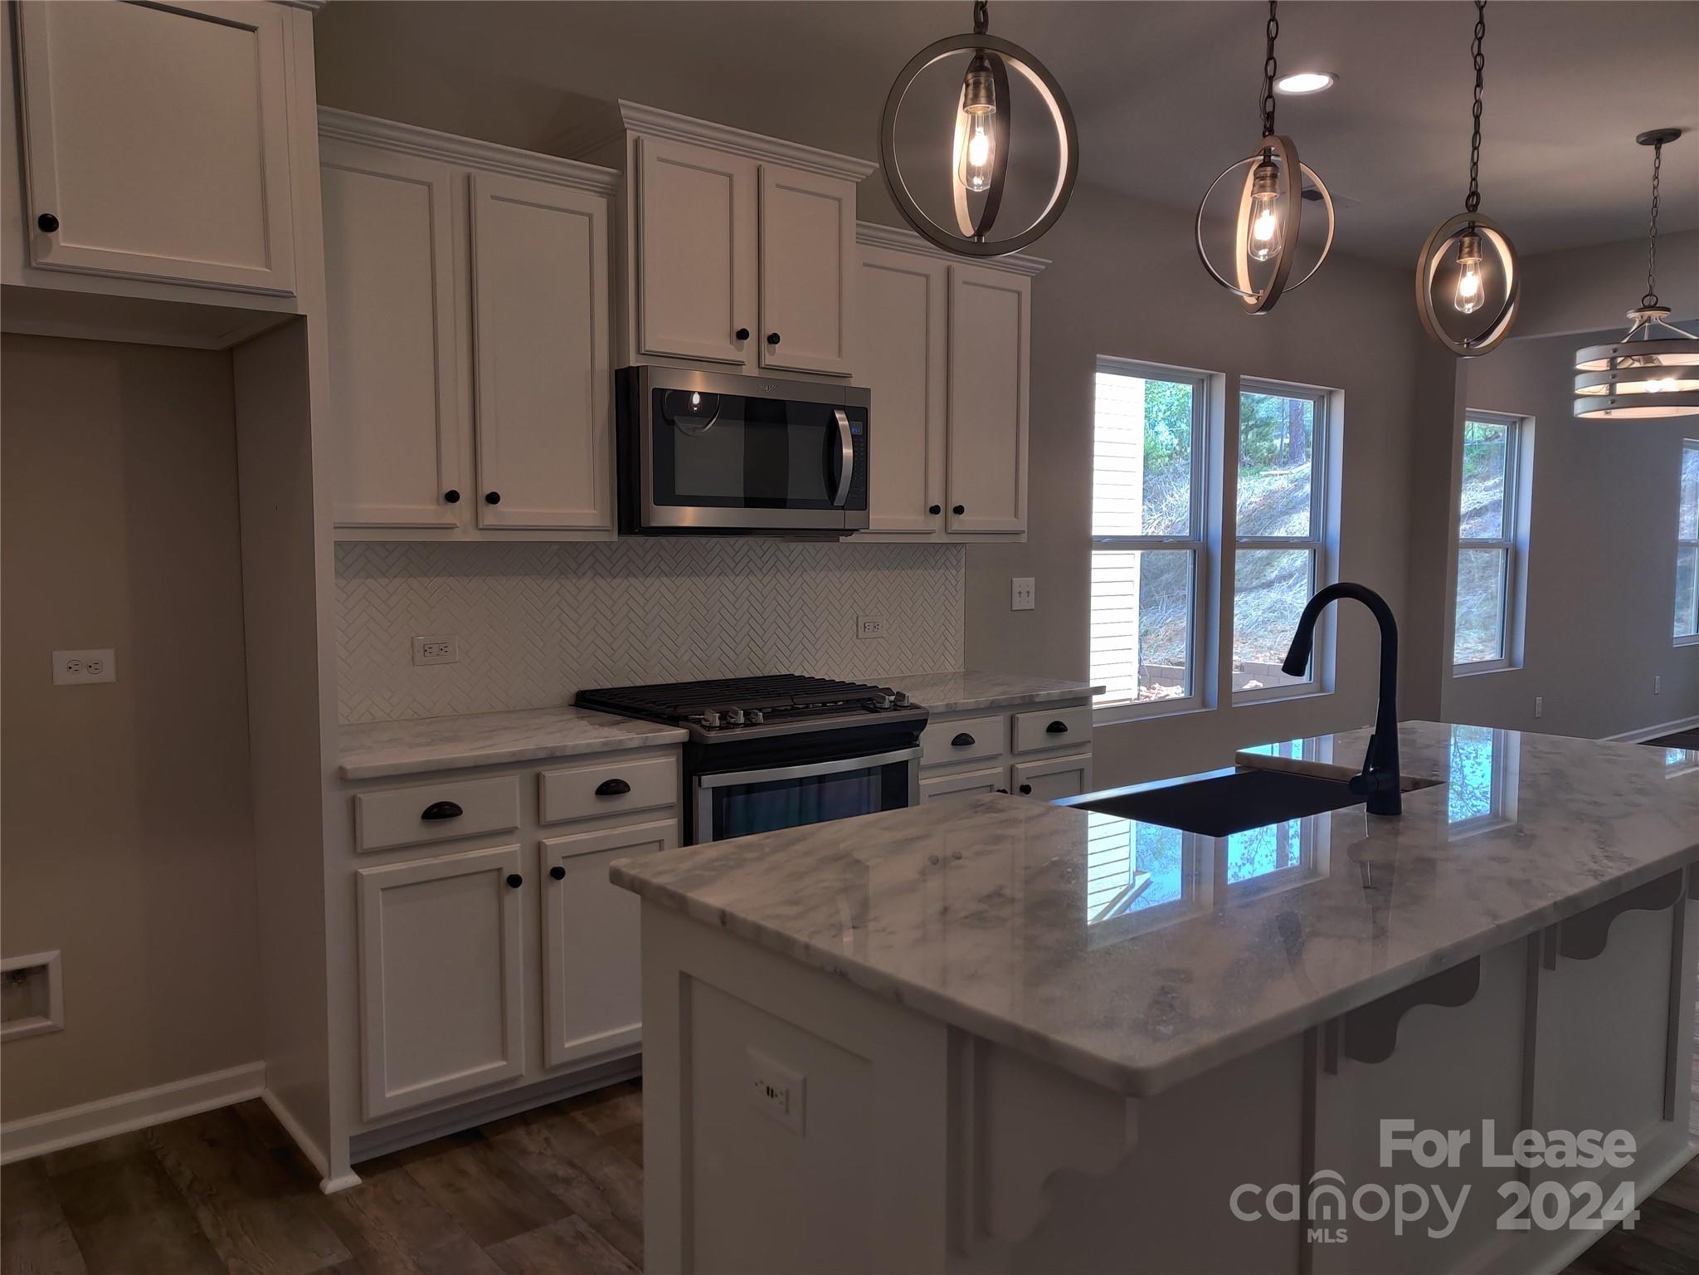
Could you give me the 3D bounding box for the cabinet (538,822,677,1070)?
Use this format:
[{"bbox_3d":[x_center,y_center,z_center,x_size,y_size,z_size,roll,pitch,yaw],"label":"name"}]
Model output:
[{"bbox_3d":[-0.753,0.713,3.433,0.375,0.557,0.605,-4,6,-39],"label":"cabinet"}]

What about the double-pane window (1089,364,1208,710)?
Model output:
[{"bbox_3d":[1.215,-0.387,5.518,0.837,1.446,0.081,-4,6,-39],"label":"double-pane window"}]

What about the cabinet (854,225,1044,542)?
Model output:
[{"bbox_3d":[0.227,-0.795,4.394,0.871,0.955,0.365,-3,6,-40],"label":"cabinet"}]

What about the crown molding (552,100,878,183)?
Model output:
[{"bbox_3d":[-0.384,-1.360,3.800,0.868,0.058,0.425,-3,6,-40],"label":"crown molding"}]

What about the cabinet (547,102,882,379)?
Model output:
[{"bbox_3d":[-0.385,-1.061,3.822,0.868,0.657,0.425,-3,6,-40],"label":"cabinet"}]

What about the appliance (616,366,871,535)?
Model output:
[{"bbox_3d":[-0.352,-0.517,3.821,0.764,0.435,0.408,-4,6,-39],"label":"appliance"}]

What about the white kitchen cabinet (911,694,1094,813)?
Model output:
[{"bbox_3d":[0.306,0.613,4.312,0.766,0.874,0.630,-4,6,-39],"label":"white kitchen cabinet"}]

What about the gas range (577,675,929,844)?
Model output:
[{"bbox_3d":[-0.272,0.625,3.792,0.766,0.937,0.701,-4,6,-39],"label":"gas range"}]

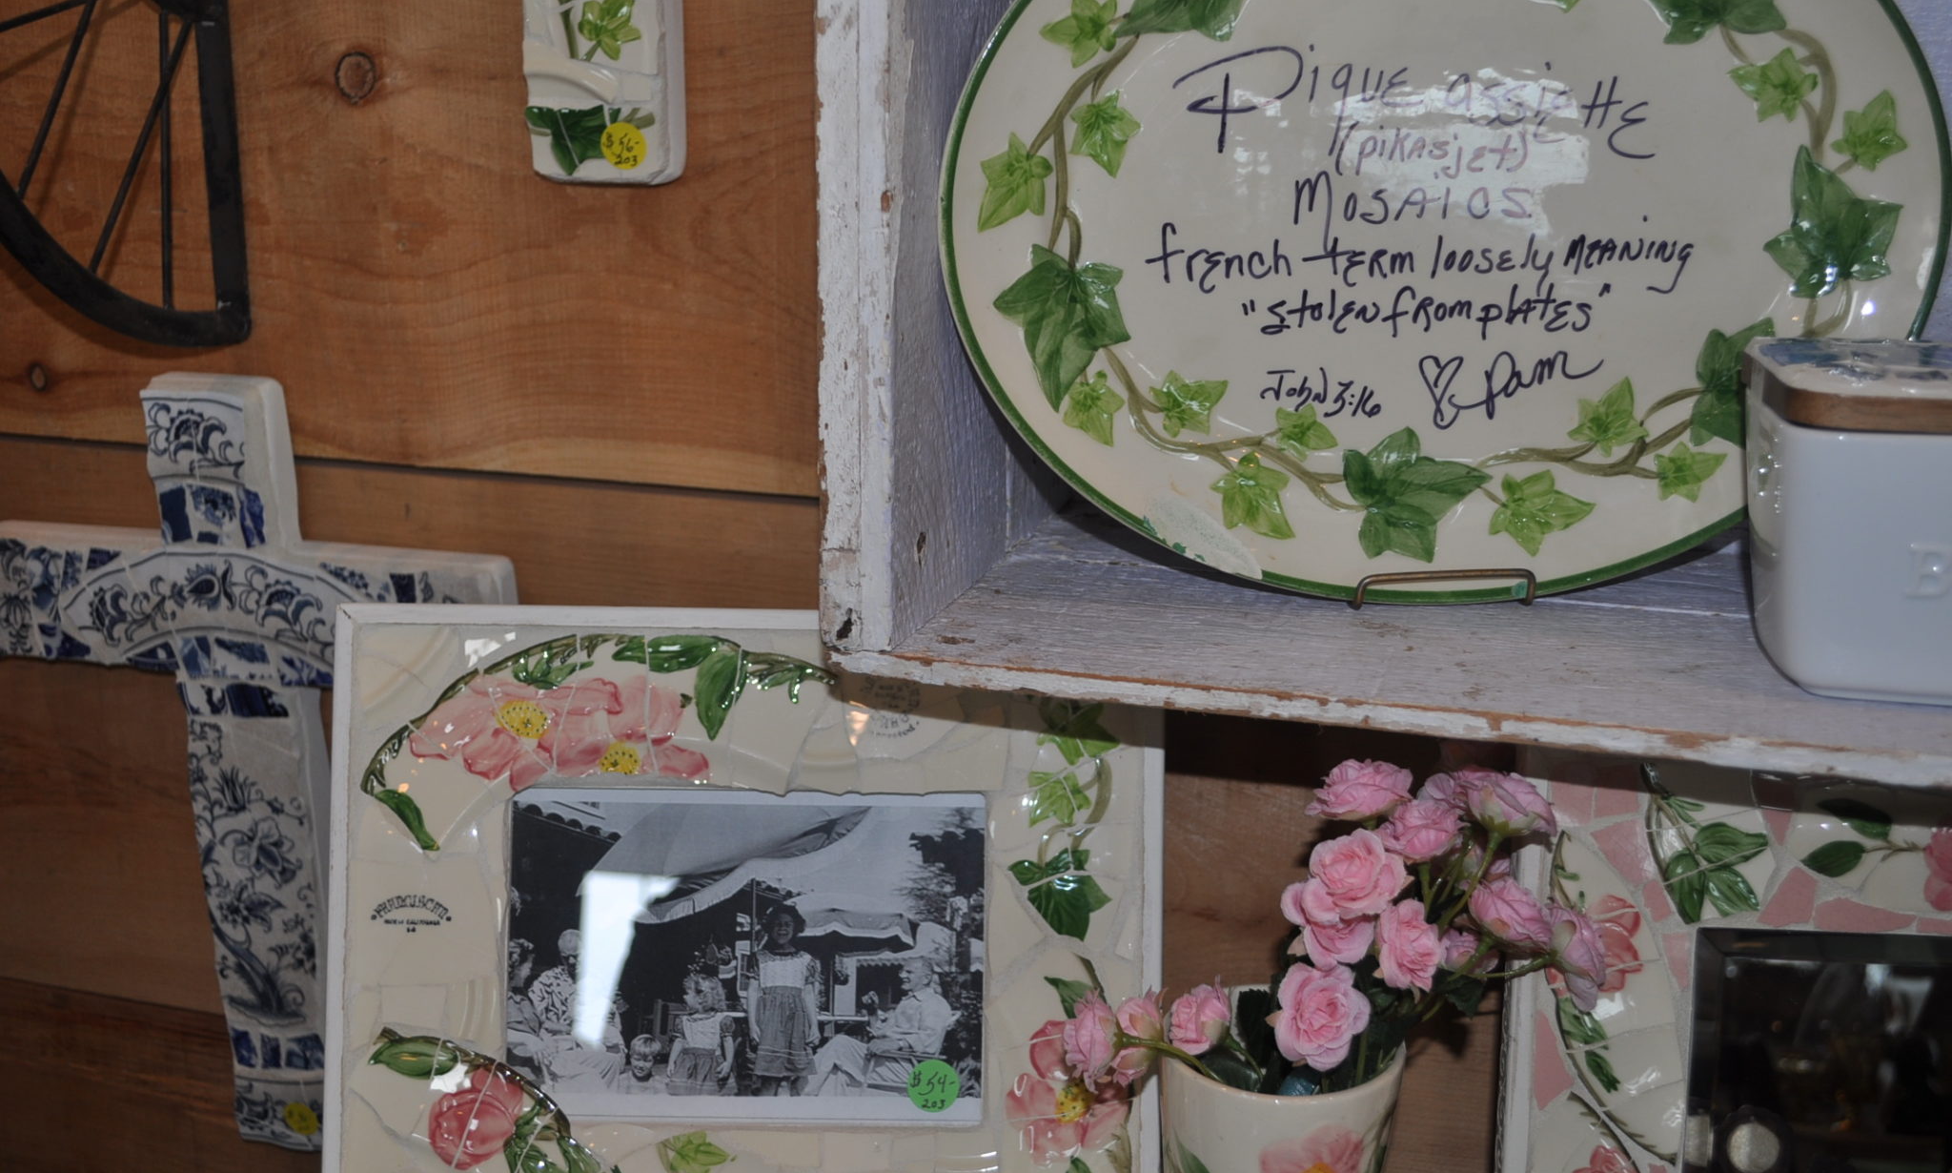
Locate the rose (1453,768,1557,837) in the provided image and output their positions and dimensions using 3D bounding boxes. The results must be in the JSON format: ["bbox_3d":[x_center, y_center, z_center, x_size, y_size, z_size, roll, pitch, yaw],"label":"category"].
[{"bbox_3d":[0.177,0.072,0.705,0.033,0.022,0.034,25,-15,-12],"label":"rose"}]

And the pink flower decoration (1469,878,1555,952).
[{"bbox_3d":[0.180,0.111,0.710,0.031,0.019,0.031,38,-15,-10],"label":"pink flower decoration"}]

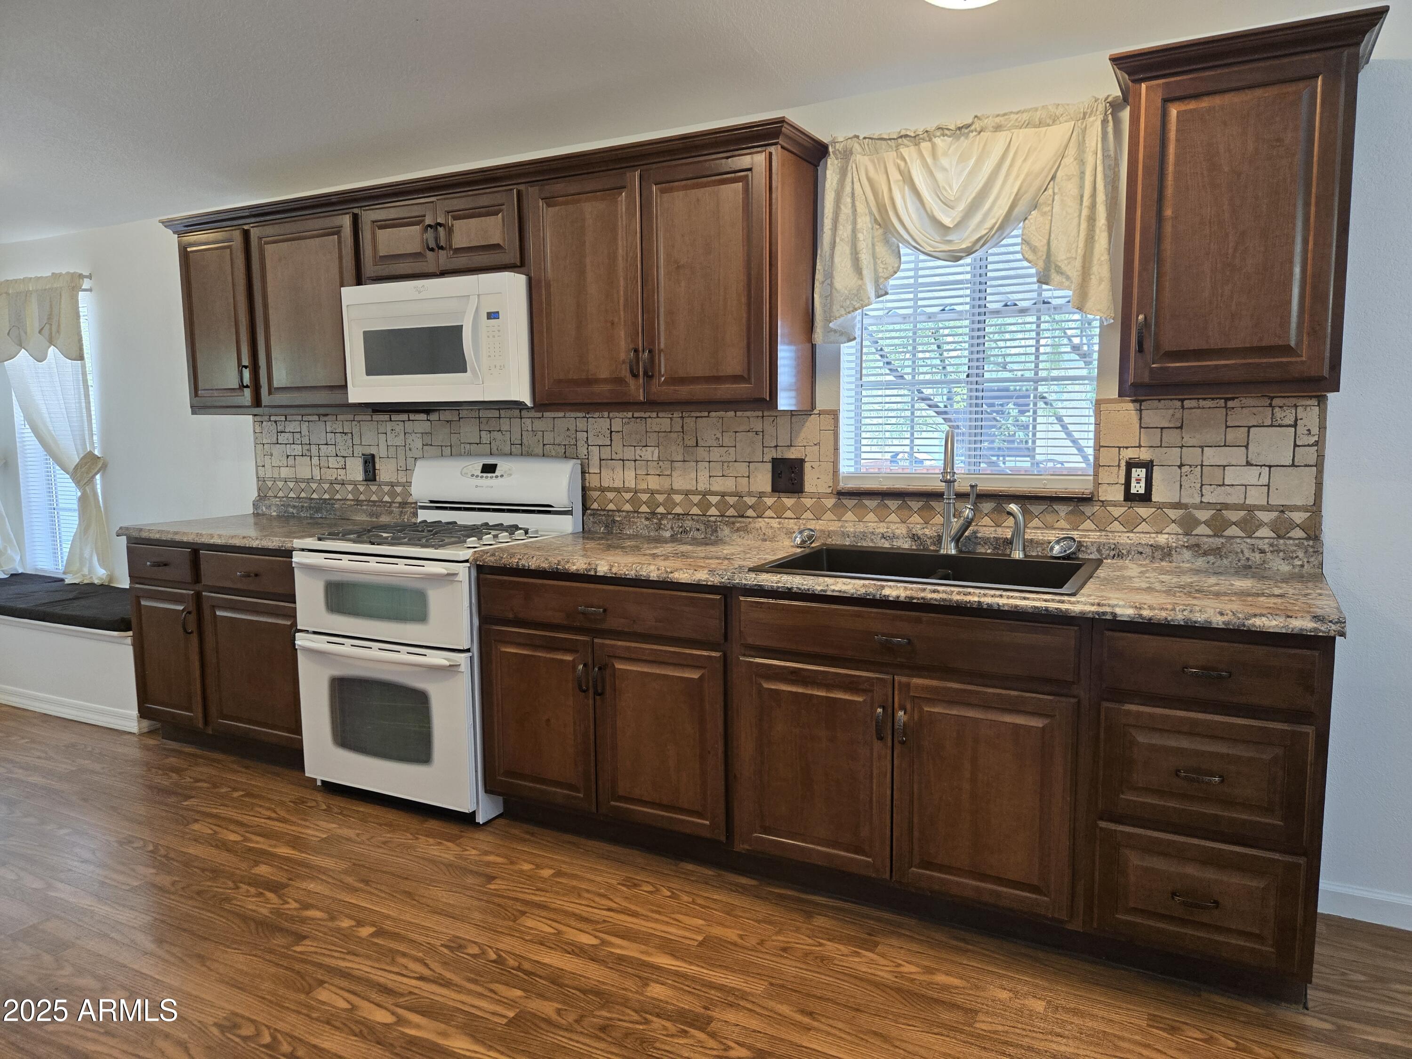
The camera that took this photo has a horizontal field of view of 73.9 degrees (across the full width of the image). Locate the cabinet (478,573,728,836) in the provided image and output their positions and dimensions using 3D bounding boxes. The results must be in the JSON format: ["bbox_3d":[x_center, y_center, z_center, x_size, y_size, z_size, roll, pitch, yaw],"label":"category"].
[{"bbox_3d":[-0.183,0.527,3.076,0.903,0.853,0.654,3,7,28],"label":"cabinet"}]

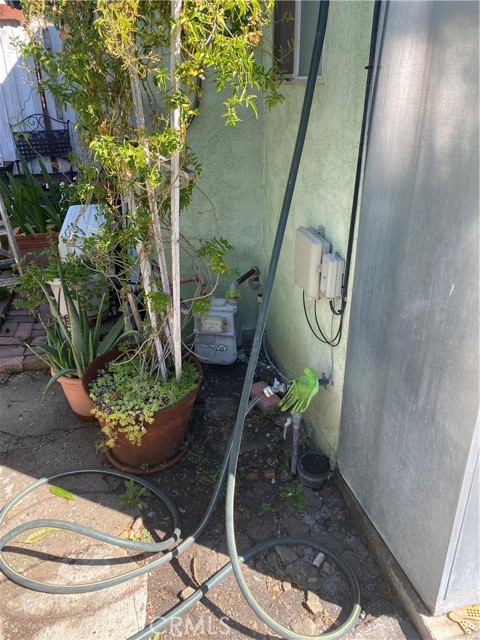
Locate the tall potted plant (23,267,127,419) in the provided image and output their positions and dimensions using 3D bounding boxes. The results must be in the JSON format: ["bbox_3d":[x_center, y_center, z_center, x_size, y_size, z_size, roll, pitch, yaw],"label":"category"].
[{"bbox_3d":[-0.744,0.112,2.156,0.460,0.700,0.410,-1,25,0],"label":"tall potted plant"}]

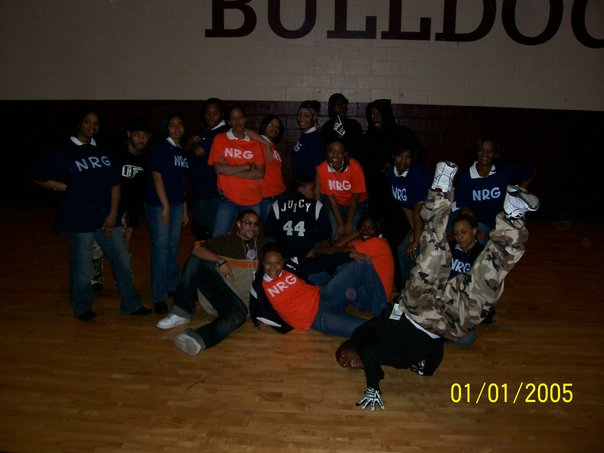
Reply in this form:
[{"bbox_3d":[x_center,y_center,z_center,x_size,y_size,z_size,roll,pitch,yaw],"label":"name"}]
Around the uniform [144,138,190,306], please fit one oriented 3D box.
[{"bbox_3d":[-1.096,-0.038,4.834,0.400,1.330,0.270,-10,17,-41],"label":"uniform"}]

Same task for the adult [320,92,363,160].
[{"bbox_3d":[0.409,-0.463,6.144,0.500,1.800,0.360,2,13,5],"label":"adult"}]

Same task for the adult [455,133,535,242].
[{"bbox_3d":[1.544,-0.012,4.861,0.600,1.450,0.460,1,13,0],"label":"adult"}]

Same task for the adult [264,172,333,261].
[{"bbox_3d":[-0.037,0.127,4.950,0.530,1.090,0.550,1,13,0],"label":"adult"}]

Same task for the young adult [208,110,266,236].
[{"bbox_3d":[-0.604,-0.263,5.475,0.520,1.660,0.360,0,13,-5],"label":"young adult"}]

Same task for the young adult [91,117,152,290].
[{"bbox_3d":[-1.556,-0.168,5.173,0.530,1.570,0.420,-1,13,-10],"label":"young adult"}]

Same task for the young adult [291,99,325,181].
[{"bbox_3d":[0.073,-0.350,5.812,0.340,1.710,0.450,-8,15,-34],"label":"young adult"}]

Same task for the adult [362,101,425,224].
[{"bbox_3d":[0.832,-0.309,5.514,0.560,1.720,0.360,4,13,12],"label":"adult"}]

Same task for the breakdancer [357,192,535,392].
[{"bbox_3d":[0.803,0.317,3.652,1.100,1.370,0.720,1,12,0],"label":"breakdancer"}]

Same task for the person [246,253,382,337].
[{"bbox_3d":[0.127,0.497,4.551,1.000,0.550,0.520,-1,13,-10],"label":"person"}]

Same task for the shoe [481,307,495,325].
[{"bbox_3d":[1.490,0.694,4.791,0.100,0.110,0.260,-2,13,-12],"label":"shoe"}]

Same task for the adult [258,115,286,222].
[{"bbox_3d":[-0.307,-0.199,5.287,0.420,1.570,0.280,-5,14,-24],"label":"adult"}]

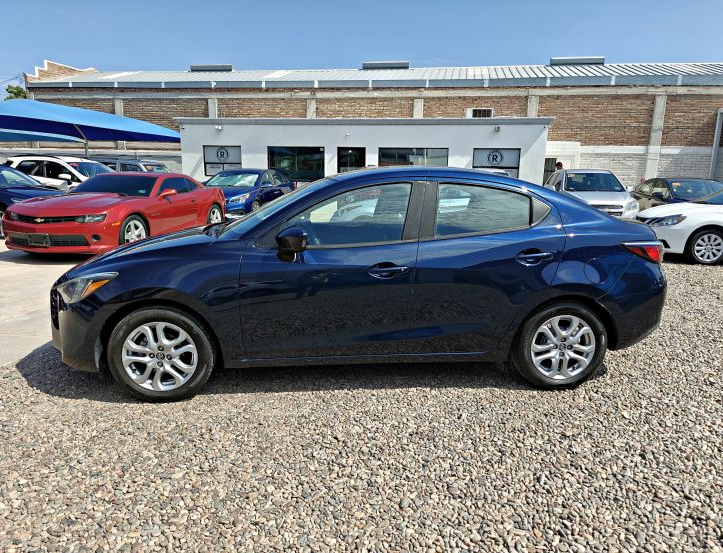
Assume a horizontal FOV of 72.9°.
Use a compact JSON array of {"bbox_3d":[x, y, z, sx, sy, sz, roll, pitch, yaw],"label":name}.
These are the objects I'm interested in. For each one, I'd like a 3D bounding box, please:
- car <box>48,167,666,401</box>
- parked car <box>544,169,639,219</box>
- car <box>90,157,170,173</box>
[{"bbox_3d":[0.015,-0.111,3.795,4.360,1.480,1.720,0,12,-6],"label":"car"},{"bbox_3d":[6.074,-2.100,13.430,1.850,1.690,4.720,3,12,11],"label":"parked car"},{"bbox_3d":[-7.651,-3.194,17.202,4.650,1.750,1.870,4,12,15],"label":"car"}]

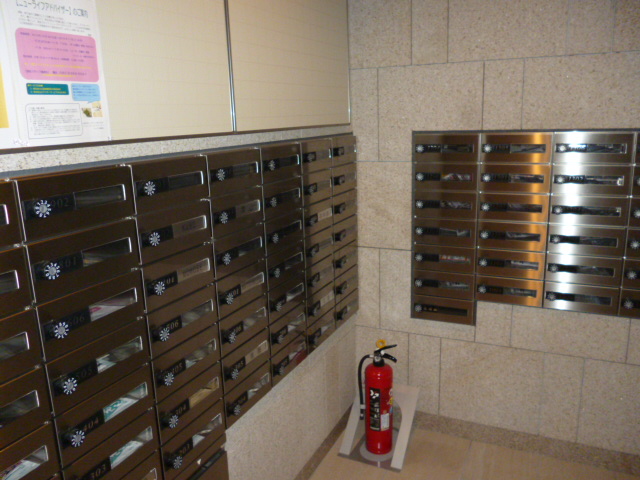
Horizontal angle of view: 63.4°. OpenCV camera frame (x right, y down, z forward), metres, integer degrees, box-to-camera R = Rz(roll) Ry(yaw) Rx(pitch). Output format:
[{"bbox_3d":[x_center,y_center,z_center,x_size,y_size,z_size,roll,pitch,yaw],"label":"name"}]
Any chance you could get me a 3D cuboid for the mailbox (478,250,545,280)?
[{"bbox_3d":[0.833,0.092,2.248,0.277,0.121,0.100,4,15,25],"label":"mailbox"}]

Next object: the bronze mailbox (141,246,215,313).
[{"bbox_3d":[-0.397,0.090,1.369,0.090,0.117,0.271,4,15,25],"label":"bronze mailbox"}]

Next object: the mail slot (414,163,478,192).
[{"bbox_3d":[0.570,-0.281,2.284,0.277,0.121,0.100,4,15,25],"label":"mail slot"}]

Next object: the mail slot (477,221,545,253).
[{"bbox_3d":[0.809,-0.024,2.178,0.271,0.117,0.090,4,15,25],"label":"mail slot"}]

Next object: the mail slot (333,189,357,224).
[{"bbox_3d":[0.075,-0.149,2.329,0.090,0.117,0.271,4,15,25],"label":"mail slot"}]

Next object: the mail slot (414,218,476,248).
[{"bbox_3d":[0.562,-0.043,2.295,0.271,0.117,0.090,4,15,25],"label":"mail slot"}]

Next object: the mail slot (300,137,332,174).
[{"bbox_3d":[-0.051,-0.323,2.034,0.090,0.117,0.271,4,15,25],"label":"mail slot"}]

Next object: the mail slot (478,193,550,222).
[{"bbox_3d":[0.827,-0.151,2.197,0.269,0.118,0.160,4,15,25],"label":"mail slot"}]

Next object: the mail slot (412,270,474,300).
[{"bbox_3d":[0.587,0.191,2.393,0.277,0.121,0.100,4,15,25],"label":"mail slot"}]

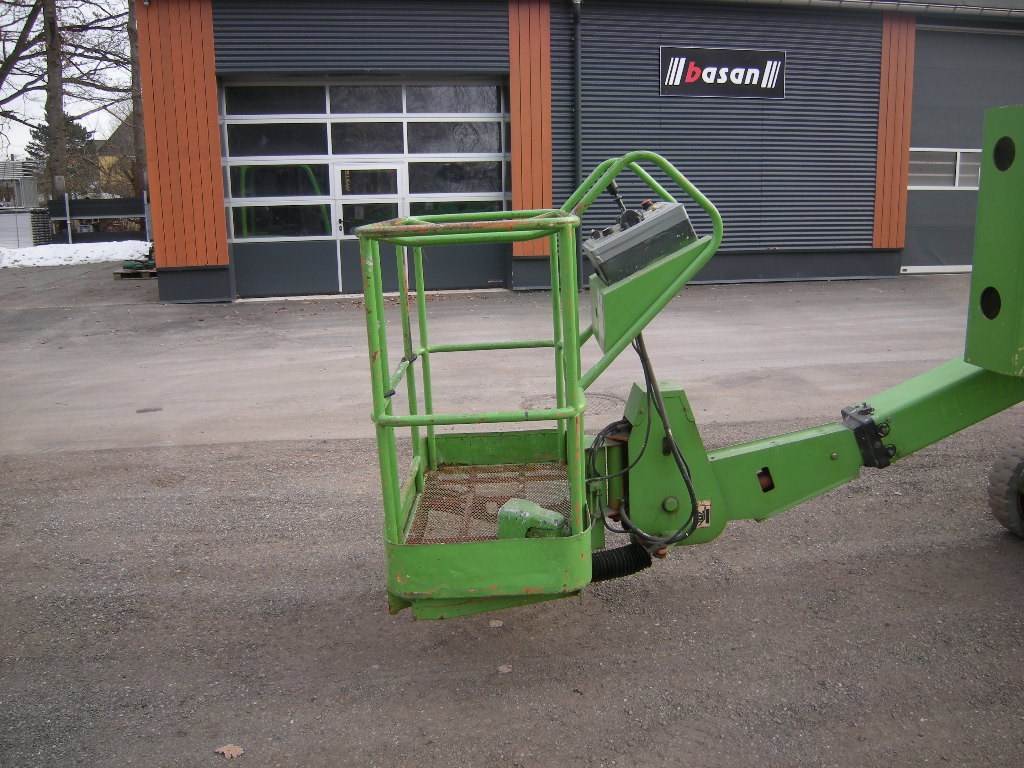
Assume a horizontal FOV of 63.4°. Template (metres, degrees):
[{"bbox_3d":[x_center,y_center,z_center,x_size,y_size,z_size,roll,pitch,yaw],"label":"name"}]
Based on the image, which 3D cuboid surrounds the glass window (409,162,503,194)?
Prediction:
[{"bbox_3d":[-0.906,-3.334,13.372,1.509,0.496,0.050,-3,11,-9],"label":"glass window"}]

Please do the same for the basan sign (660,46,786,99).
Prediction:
[{"bbox_3d":[3.490,-5.130,13.687,2.203,0.792,0.050,-3,11,-9],"label":"basan sign"}]

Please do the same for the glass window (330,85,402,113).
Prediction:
[{"bbox_3d":[-2.264,-4.420,12.896,1.122,0.417,0.050,-3,11,-9],"label":"glass window"}]

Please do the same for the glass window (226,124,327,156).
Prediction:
[{"bbox_3d":[-3.605,-3.759,12.778,1.509,0.499,0.050,-3,11,-9],"label":"glass window"}]

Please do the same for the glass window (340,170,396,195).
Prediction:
[{"bbox_3d":[-2.254,-3.194,13.143,0.881,0.397,0.050,-3,11,-9],"label":"glass window"}]

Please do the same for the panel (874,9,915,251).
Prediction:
[{"bbox_3d":[5.891,-3.853,12.751,0.572,3.630,0.060,-3,11,-9],"label":"panel"}]

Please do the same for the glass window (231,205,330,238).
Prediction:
[{"bbox_3d":[-3.606,-2.547,13.020,1.514,0.484,0.050,-3,11,-9],"label":"glass window"}]

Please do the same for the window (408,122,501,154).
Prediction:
[{"bbox_3d":[-0.916,-3.933,13.249,1.504,0.492,0.050,-3,11,-9],"label":"window"}]

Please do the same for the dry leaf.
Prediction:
[{"bbox_3d":[-0.811,1.047,2.375,0.084,0.018,0.060,-3,14,-9],"label":"dry leaf"}]

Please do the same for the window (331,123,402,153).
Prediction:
[{"bbox_3d":[-2.022,-3.447,11.642,1.021,0.448,0.040,-3,11,-9],"label":"window"}]

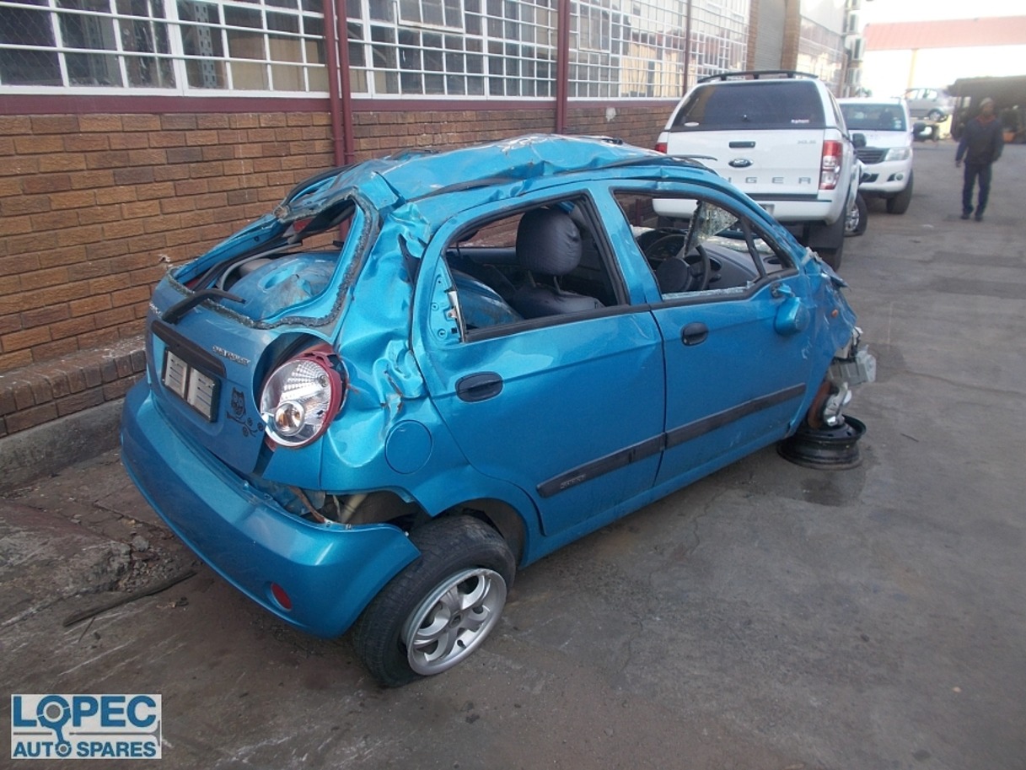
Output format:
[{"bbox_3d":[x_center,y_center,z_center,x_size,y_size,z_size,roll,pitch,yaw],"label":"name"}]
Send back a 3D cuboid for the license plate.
[{"bbox_3d":[-0.964,-0.003,2.305,0.020,0.120,0.430,1,13,-45],"label":"license plate"}]

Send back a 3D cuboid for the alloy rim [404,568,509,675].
[{"bbox_3d":[-0.207,0.661,2.291,0.365,0.365,0.150,-18,36,-39],"label":"alloy rim"}]

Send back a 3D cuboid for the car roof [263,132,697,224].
[{"bbox_3d":[-0.104,-0.741,2.741,1.550,0.280,1.120,-18,26,-40],"label":"car roof"}]

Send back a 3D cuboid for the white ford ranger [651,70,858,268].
[{"bbox_3d":[3.190,-2.660,9.330,1.900,1.880,5.350,8,21,23],"label":"white ford ranger"}]

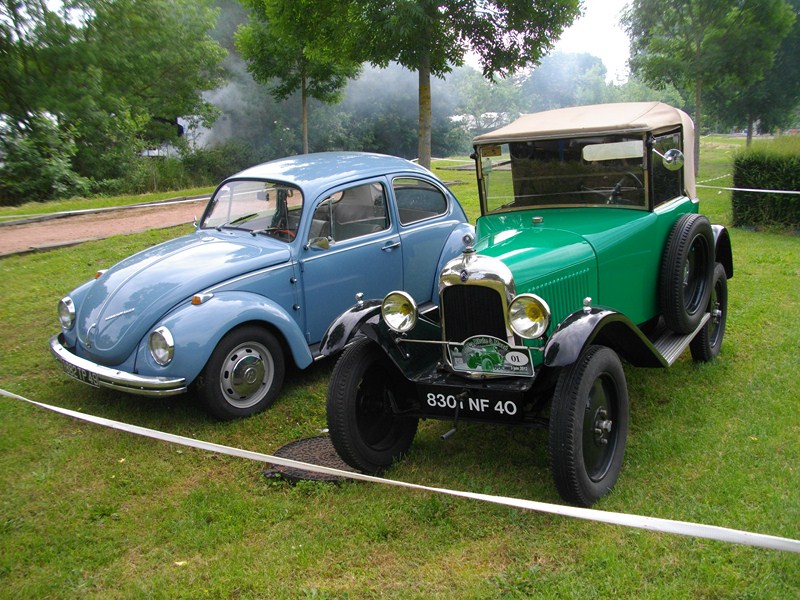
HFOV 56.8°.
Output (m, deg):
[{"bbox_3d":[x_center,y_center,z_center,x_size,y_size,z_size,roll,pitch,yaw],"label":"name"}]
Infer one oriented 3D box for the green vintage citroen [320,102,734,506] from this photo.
[{"bbox_3d":[0.963,-0.212,4.401,1.400,1.750,3.200,1,12,34],"label":"green vintage citroen"}]

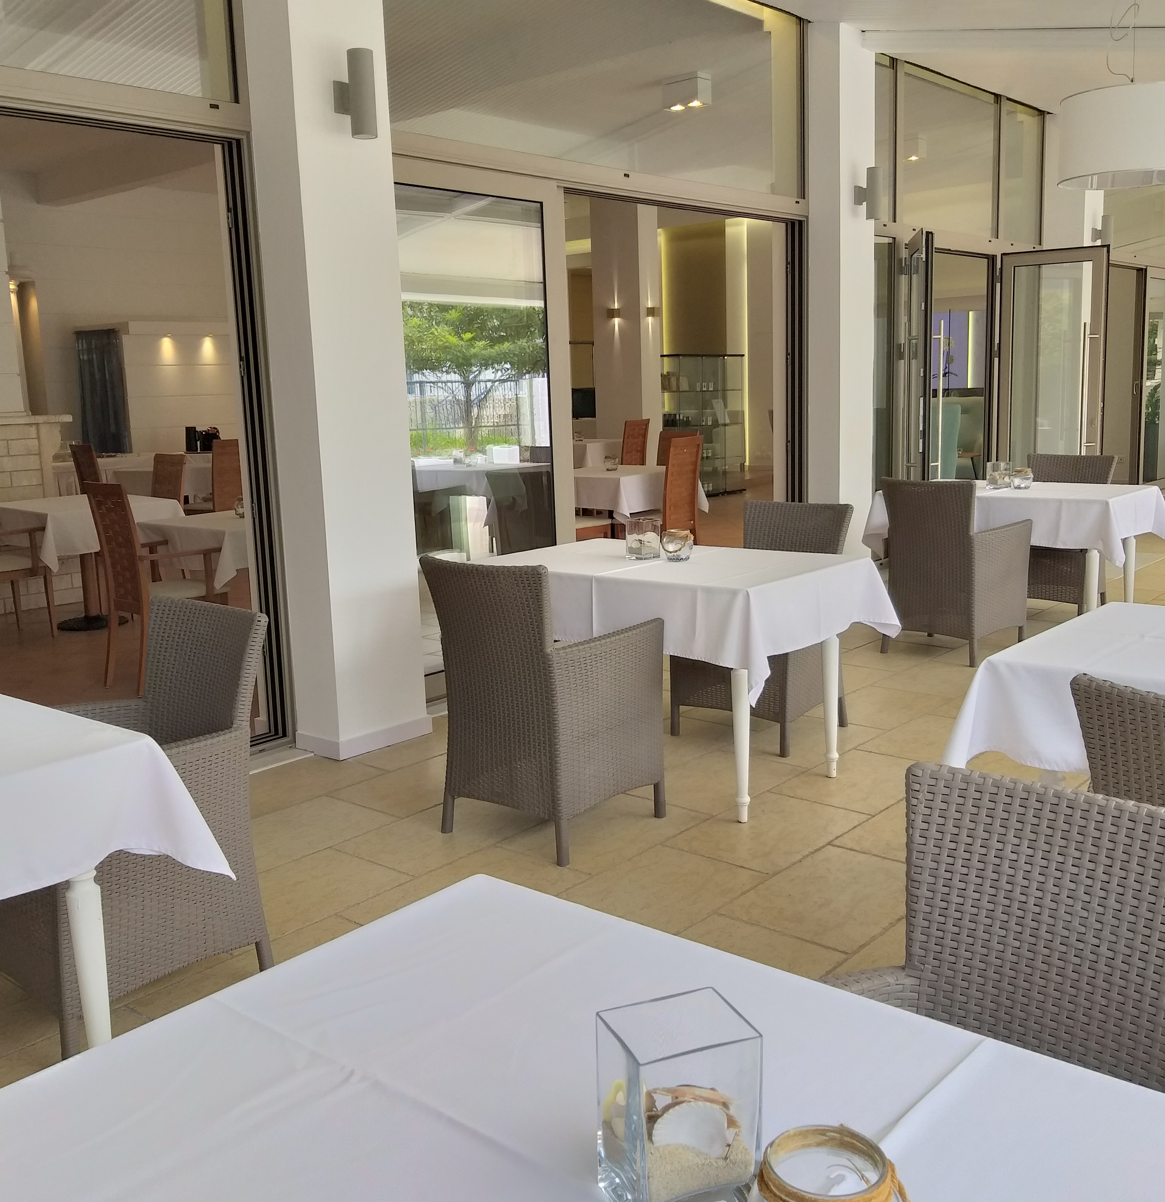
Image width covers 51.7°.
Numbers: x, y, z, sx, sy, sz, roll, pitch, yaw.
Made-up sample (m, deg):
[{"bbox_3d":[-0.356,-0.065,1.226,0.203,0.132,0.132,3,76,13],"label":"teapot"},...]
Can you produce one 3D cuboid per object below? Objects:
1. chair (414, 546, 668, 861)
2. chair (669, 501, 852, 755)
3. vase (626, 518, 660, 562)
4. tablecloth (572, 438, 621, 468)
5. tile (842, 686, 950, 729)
[{"bbox_3d":[-0.109,0.280,3.755,0.530,0.885,0.590,6,13,38],"label":"chair"},{"bbox_3d":[0.704,0.081,4.708,0.535,0.880,0.565,6,13,39],"label":"chair"},{"bbox_3d":[0.222,-0.220,4.288,0.084,0.135,0.084,-6,11,-22],"label":"vase"},{"bbox_3d":[-0.002,-1.677,13.971,0.950,0.330,1.050,6,13,40],"label":"tablecloth"},{"bbox_3d":[1.249,0.452,5.068,0.400,0.010,0.600,7,13,41],"label":"tile"}]

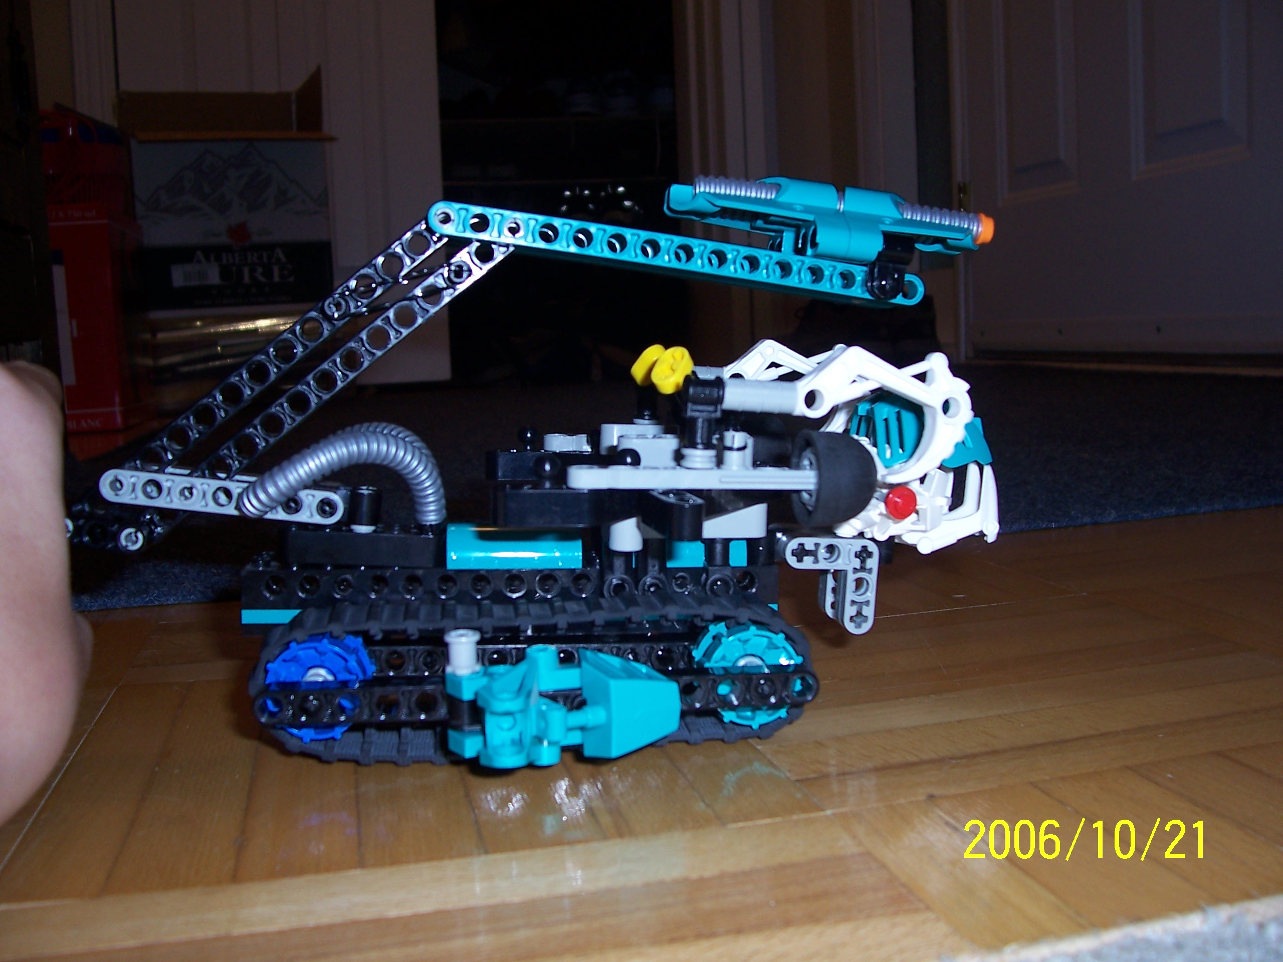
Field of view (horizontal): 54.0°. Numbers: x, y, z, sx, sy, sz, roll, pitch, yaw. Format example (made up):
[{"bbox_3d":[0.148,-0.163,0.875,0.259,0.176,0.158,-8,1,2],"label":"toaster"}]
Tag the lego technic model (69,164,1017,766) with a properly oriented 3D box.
[{"bbox_3d":[-0.026,-0.010,0.311,0.242,0.128,0.142,-3,6,-8],"label":"lego technic model"}]

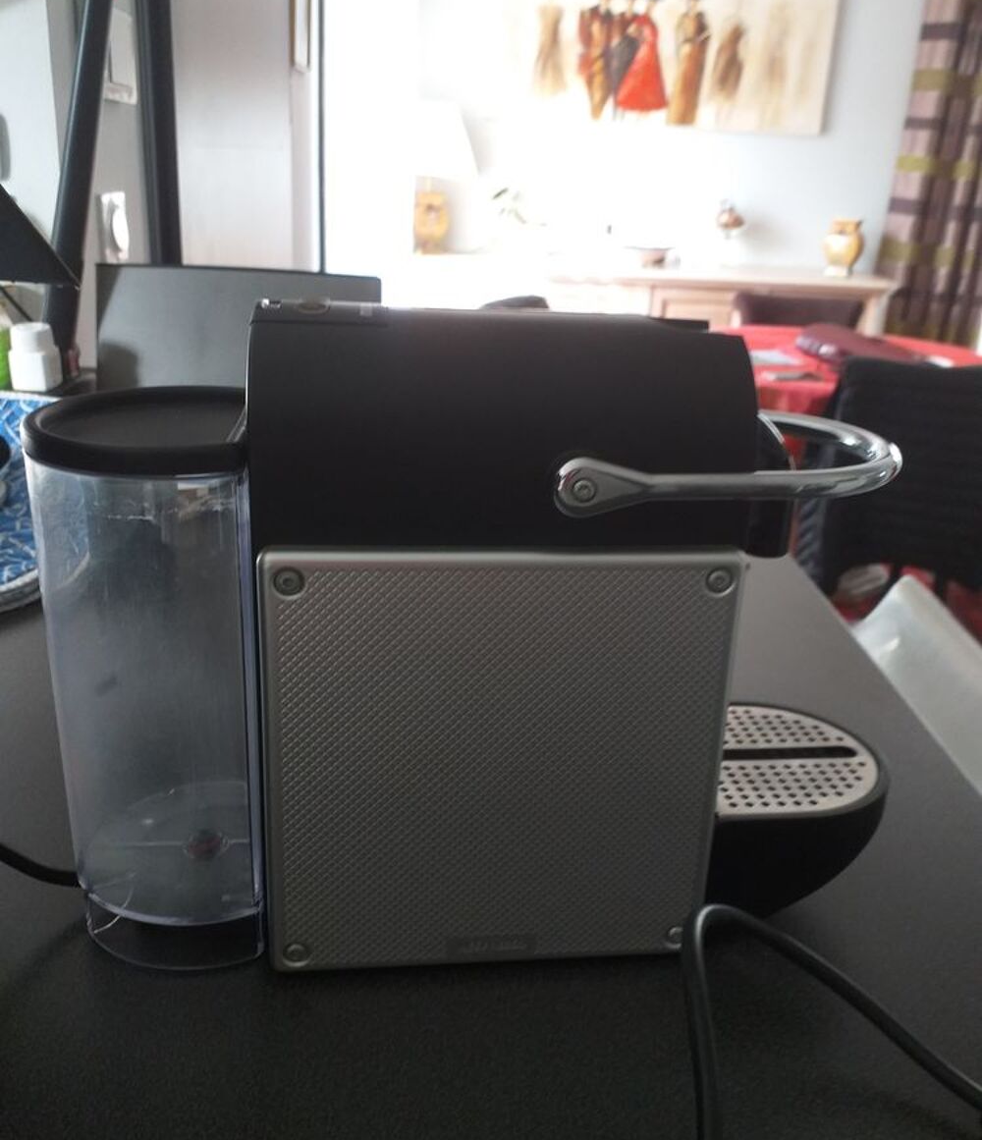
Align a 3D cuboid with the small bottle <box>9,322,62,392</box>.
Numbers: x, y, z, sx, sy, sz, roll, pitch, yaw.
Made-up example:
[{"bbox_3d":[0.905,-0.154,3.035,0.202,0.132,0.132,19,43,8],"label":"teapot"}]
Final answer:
[{"bbox_3d":[-0.468,-0.219,1.008,0.037,0.063,0.037,2,17,0],"label":"small bottle"}]

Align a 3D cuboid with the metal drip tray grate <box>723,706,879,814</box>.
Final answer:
[{"bbox_3d":[0.116,0.080,0.412,0.088,0.008,0.092,0,17,-7],"label":"metal drip tray grate"}]

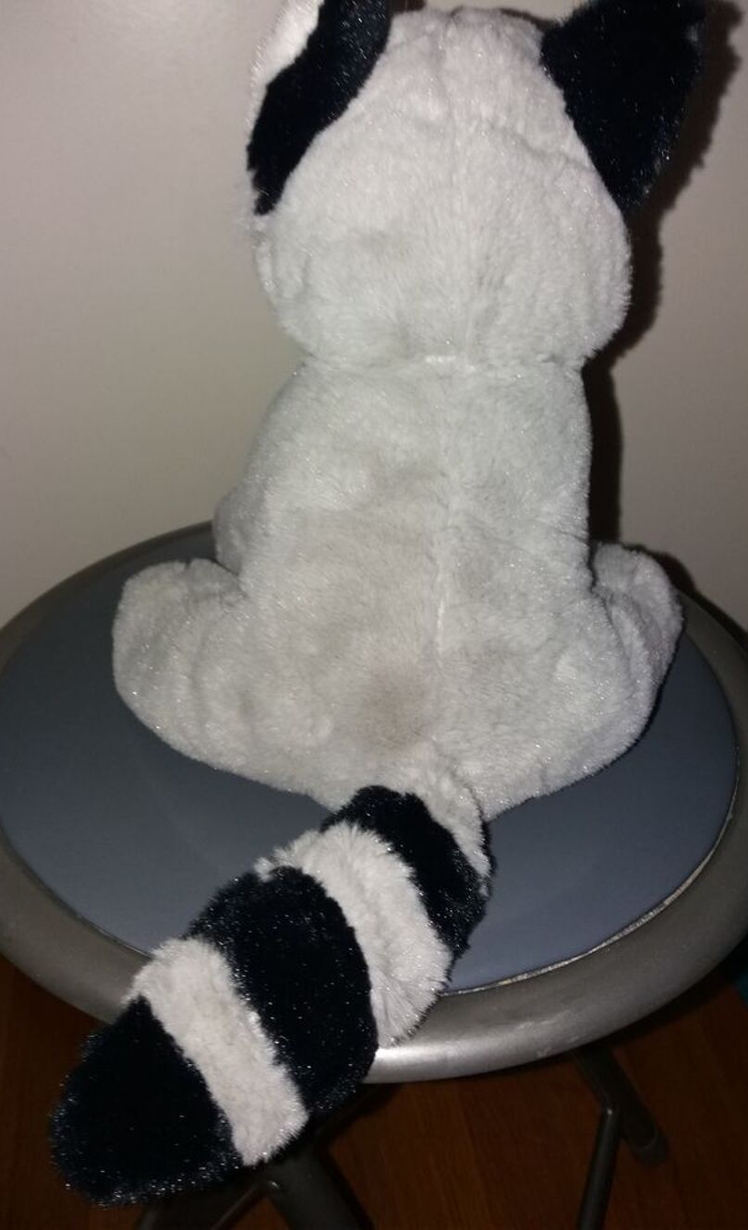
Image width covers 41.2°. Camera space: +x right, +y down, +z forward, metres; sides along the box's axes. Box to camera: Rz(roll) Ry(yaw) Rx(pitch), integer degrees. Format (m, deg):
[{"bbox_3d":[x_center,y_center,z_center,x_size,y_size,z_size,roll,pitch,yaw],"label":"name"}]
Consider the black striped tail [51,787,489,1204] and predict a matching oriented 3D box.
[{"bbox_3d":[-0.021,0.094,0.259,0.058,0.056,0.124,26,44,34],"label":"black striped tail"}]

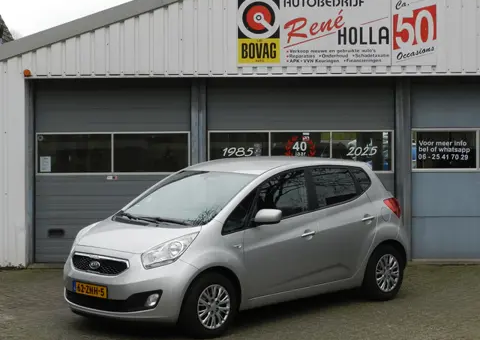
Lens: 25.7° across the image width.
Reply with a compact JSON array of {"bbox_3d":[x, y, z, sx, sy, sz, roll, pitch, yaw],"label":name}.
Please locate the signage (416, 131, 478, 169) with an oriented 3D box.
[{"bbox_3d":[2.827,-0.282,14.496,0.855,0.525,0.030,0,3,-2],"label":"signage"}]

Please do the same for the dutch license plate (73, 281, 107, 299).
[{"bbox_3d":[-1.355,1.085,9.610,0.020,0.110,0.520,-4,6,-45],"label":"dutch license plate"}]

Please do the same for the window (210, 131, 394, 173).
[{"bbox_3d":[0.833,-0.251,14.428,2.540,0.585,0.060,0,3,-2],"label":"window"}]

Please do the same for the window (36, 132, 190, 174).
[{"bbox_3d":[-1.722,-0.225,14.341,2.100,0.585,0.060,0,3,-2],"label":"window"}]

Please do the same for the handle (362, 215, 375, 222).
[{"bbox_3d":[1.343,0.514,11.058,0.205,0.050,0.050,-4,6,-45],"label":"handle"}]

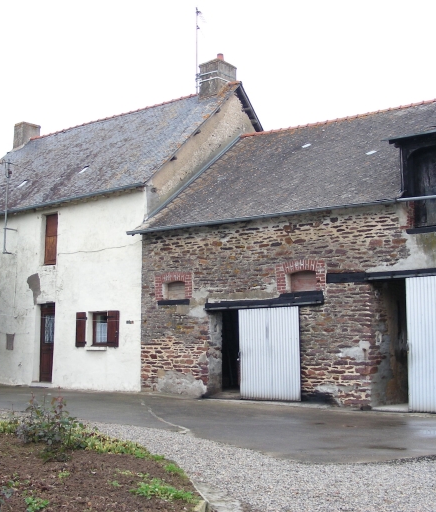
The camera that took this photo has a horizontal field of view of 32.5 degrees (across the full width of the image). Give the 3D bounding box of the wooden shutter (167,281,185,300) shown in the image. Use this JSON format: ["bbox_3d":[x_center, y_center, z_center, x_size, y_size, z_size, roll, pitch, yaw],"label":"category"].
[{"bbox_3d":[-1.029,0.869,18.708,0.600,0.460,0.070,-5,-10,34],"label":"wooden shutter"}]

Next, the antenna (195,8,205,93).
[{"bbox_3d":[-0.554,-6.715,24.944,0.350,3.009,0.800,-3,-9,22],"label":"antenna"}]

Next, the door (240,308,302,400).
[{"bbox_3d":[1.156,2.187,16.692,1.530,2.020,0.060,-5,-10,34],"label":"door"}]

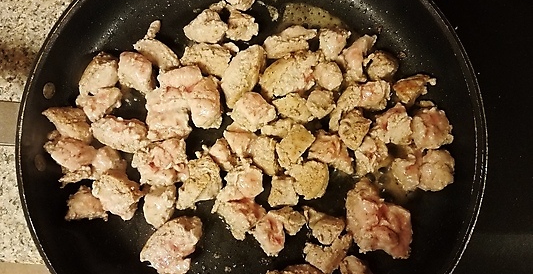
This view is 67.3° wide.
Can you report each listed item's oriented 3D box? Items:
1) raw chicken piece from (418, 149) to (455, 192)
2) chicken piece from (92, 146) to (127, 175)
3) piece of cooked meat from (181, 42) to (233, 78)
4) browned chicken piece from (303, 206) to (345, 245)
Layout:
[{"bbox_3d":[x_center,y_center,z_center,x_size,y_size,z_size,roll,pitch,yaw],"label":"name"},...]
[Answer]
[{"bbox_3d":[0.125,0.024,0.293,0.025,0.021,0.031,10,80,2],"label":"raw chicken piece"},{"bbox_3d":[-0.113,0.019,0.289,0.024,0.019,0.025,-11,79,-2],"label":"chicken piece"},{"bbox_3d":[-0.045,-0.062,0.308,0.036,0.019,0.025,22,81,4],"label":"piece of cooked meat"},{"bbox_3d":[0.039,0.064,0.285,0.032,0.018,0.021,16,78,2],"label":"browned chicken piece"}]

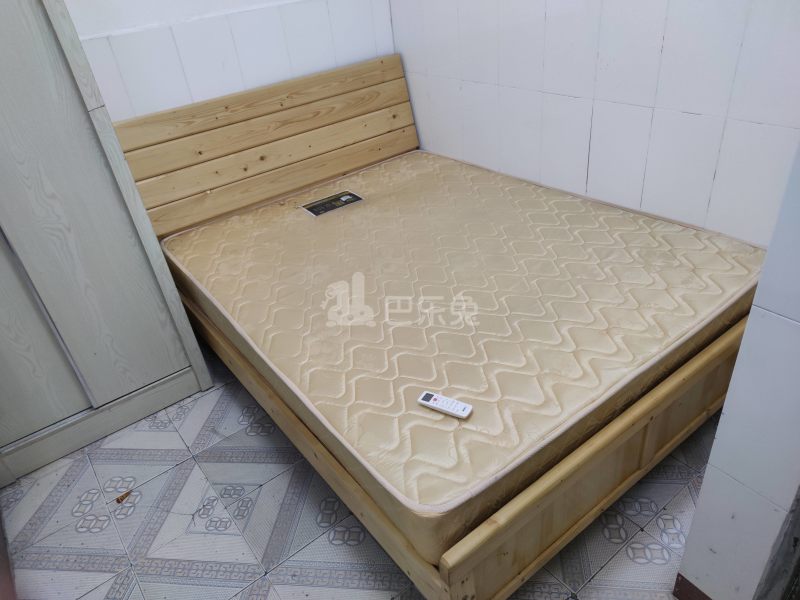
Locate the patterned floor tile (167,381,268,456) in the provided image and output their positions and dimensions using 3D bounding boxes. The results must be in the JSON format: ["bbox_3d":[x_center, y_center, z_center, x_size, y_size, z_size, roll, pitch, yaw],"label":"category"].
[{"bbox_3d":[-0.716,0.455,2.186,0.300,0.010,0.300,-26,36,-28],"label":"patterned floor tile"}]

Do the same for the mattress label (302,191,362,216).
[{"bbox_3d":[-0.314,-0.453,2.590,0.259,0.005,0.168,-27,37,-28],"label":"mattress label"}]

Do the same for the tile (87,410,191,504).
[{"bbox_3d":[-0.957,0.572,2.040,0.300,0.010,0.300,-26,36,-29],"label":"tile"}]

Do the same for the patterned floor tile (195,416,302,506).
[{"bbox_3d":[-0.535,0.564,1.974,0.300,0.010,0.300,-26,36,-28],"label":"patterned floor tile"}]

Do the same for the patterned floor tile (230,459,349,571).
[{"bbox_3d":[-0.354,0.674,1.761,0.300,0.010,0.300,-26,36,-28],"label":"patterned floor tile"}]

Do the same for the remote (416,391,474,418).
[{"bbox_3d":[0.109,0.258,1.345,0.129,0.018,0.041,13,37,29],"label":"remote"}]

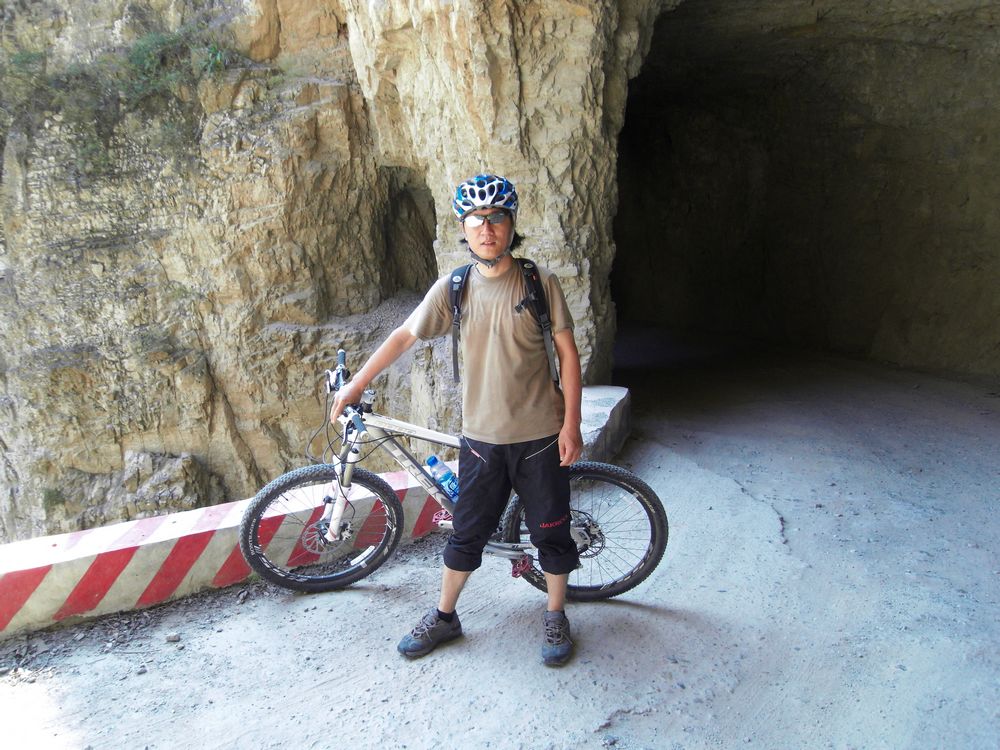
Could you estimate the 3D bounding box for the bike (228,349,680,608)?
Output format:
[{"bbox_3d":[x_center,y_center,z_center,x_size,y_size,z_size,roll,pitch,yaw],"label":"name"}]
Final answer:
[{"bbox_3d":[-0.197,0.472,2.785,1.735,1.040,0.620,0,23,6],"label":"bike"}]

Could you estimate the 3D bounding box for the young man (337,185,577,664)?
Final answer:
[{"bbox_3d":[-0.160,0.172,2.513,0.900,1.730,0.440,0,12,8],"label":"young man"}]

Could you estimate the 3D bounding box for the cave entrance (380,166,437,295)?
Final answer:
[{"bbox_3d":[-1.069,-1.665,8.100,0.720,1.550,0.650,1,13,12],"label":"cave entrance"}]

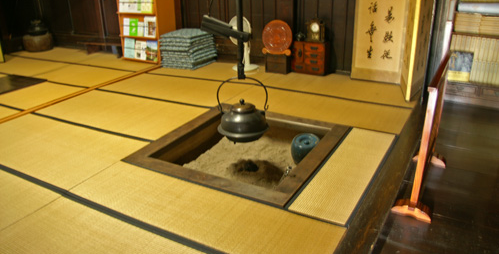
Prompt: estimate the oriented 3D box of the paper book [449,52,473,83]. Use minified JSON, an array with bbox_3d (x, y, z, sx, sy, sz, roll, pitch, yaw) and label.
[{"bbox_3d":[2.179,-0.618,3.859,0.192,0.309,0.030,11,27,29],"label":"paper book"}]

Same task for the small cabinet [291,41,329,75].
[{"bbox_3d":[0.729,-0.832,4.415,0.420,0.372,0.192,11,27,29],"label":"small cabinet"}]

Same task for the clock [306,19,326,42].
[{"bbox_3d":[0.755,-1.109,4.262,0.174,0.254,0.132,11,27,29],"label":"clock"}]

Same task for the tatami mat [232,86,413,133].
[{"bbox_3d":[0.584,-0.169,3.421,1.582,0.045,0.624,11,27,29],"label":"tatami mat"}]

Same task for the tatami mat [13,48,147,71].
[{"bbox_3d":[-2.635,-1.096,5.947,3.072,0.045,0.756,11,27,29],"label":"tatami mat"}]

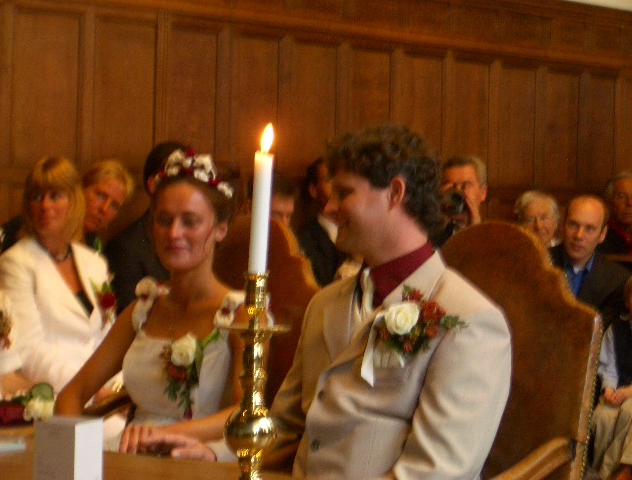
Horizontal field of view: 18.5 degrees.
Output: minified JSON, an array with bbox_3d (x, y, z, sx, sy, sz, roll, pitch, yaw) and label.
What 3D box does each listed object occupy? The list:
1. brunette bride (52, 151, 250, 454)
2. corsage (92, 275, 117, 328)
[{"bbox_3d":[-0.395,0.480,3.980,0.560,1.310,0.780,2,1,33],"label":"brunette bride"},{"bbox_3d":[-0.621,0.181,5.700,0.078,0.145,0.050,0,1,-34],"label":"corsage"}]

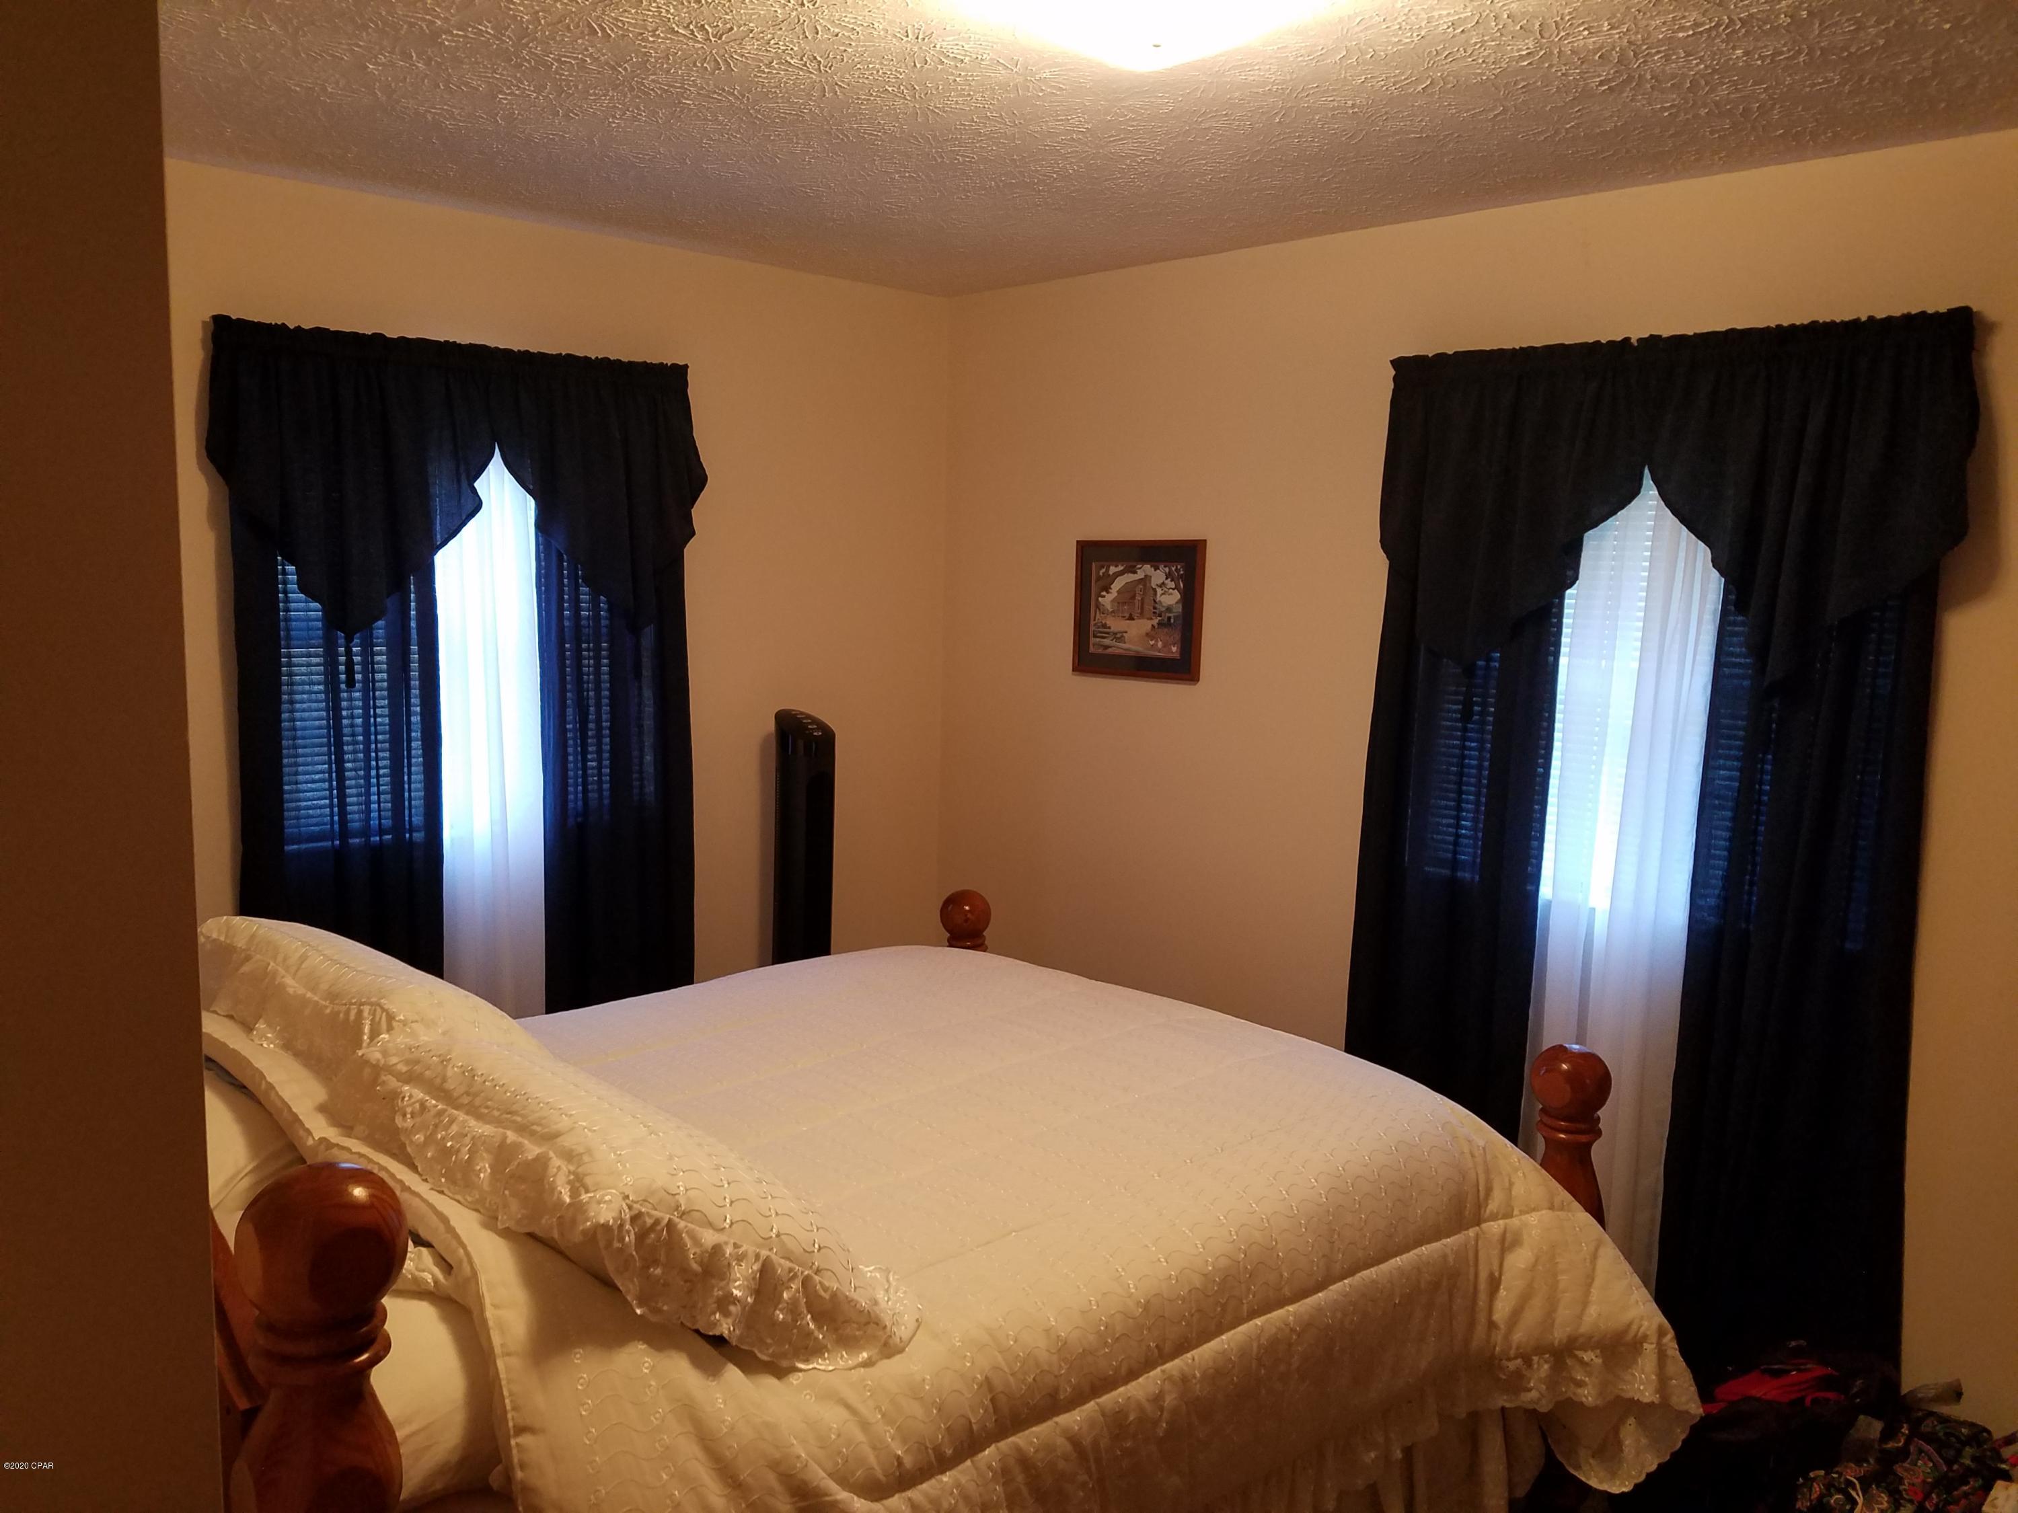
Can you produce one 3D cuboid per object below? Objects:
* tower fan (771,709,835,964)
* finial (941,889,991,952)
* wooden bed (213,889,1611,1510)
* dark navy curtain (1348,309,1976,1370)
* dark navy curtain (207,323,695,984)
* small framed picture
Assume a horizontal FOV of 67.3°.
[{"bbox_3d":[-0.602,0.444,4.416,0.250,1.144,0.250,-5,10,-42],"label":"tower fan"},{"bbox_3d":[-0.107,0.413,3.765,0.127,0.158,0.127,2,8,0],"label":"finial"},{"bbox_3d":[-0.341,0.718,2.529,2.140,1.130,1.720,-5,10,-42],"label":"wooden bed"},{"bbox_3d":[1.258,0.180,3.225,0.150,2.080,1.160,-5,10,-42],"label":"dark navy curtain"},{"bbox_3d":[-1.348,0.005,3.890,1.190,2.080,0.150,-5,10,-42],"label":"dark navy curtain"},{"bbox_3d":[0.351,-0.416,4.277,0.026,0.384,0.495,-5,10,-42],"label":"small framed picture"}]

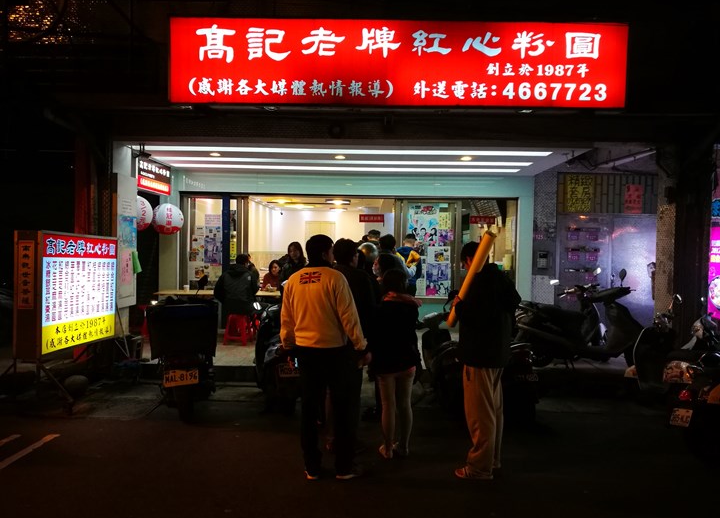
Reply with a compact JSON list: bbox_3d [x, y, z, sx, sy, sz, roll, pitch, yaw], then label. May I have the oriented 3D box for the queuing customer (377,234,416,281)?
[{"bbox_3d":[0.442,0.499,7.000,0.520,1.660,0.340,1,0,9],"label":"queuing customer"}]

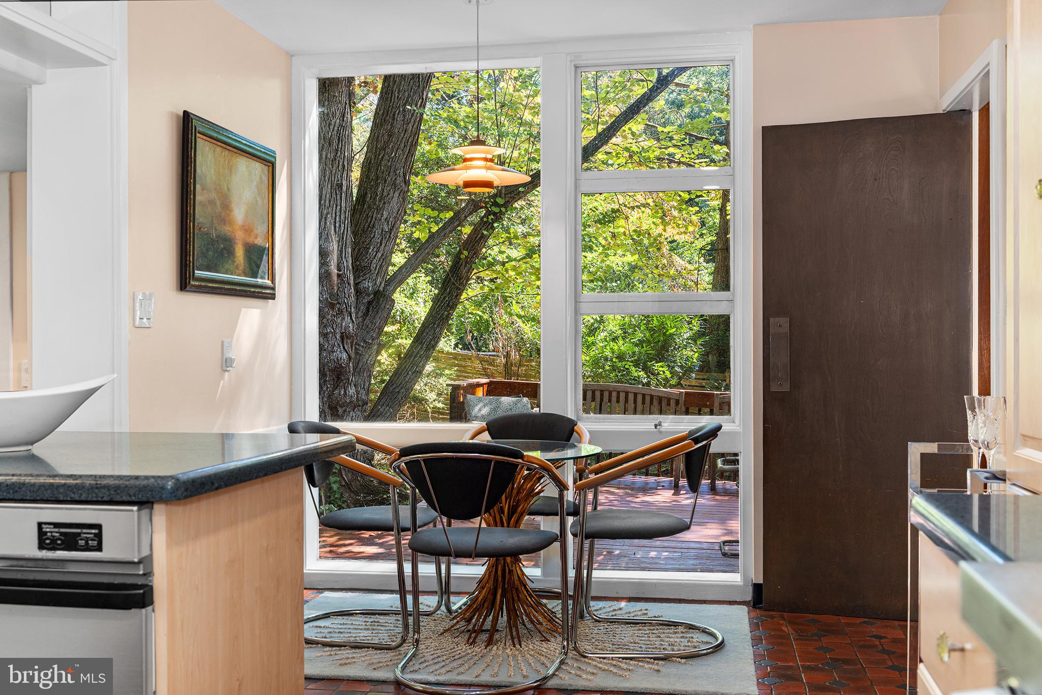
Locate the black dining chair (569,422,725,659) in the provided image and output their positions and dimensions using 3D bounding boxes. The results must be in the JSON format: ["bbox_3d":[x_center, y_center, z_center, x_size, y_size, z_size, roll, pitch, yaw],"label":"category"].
[{"bbox_3d":[0.466,0.678,4.057,0.575,0.803,0.575,0,0,7],"label":"black dining chair"}]

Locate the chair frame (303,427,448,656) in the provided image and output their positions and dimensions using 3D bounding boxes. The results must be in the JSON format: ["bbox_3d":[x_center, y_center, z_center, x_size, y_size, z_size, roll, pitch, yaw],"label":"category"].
[{"bbox_3d":[-0.602,0.680,4.214,0.580,0.800,0.575,0,0,10],"label":"chair frame"}]

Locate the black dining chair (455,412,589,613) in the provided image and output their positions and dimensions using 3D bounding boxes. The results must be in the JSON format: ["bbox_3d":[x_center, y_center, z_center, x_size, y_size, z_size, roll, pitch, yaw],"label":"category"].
[{"bbox_3d":[0.017,0.678,4.617,0.575,0.803,0.570,0,0,10],"label":"black dining chair"}]

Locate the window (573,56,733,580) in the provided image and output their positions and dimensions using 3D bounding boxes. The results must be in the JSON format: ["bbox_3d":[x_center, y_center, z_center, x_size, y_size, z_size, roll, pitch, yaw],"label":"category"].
[{"bbox_3d":[0.585,-0.133,4.851,0.711,2.246,0.080,0,0,10],"label":"window"}]

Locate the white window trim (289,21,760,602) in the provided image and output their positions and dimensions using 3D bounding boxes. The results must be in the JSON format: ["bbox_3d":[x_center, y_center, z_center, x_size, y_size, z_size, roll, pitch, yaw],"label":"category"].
[{"bbox_3d":[-0.018,-0.128,4.946,2.074,2.438,0.140,0,0,10],"label":"white window trim"}]

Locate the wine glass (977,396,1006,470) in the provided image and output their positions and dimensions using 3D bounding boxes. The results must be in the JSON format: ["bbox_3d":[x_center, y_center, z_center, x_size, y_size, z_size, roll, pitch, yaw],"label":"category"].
[{"bbox_3d":[0.989,0.206,2.315,0.062,0.209,0.062,0,0,10],"label":"wine glass"}]

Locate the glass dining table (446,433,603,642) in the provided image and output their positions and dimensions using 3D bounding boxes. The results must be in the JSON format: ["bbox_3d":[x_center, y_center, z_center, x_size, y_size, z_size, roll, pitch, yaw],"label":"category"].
[{"bbox_3d":[-0.070,0.733,4.196,0.820,0.697,0.820,0,0,10],"label":"glass dining table"}]

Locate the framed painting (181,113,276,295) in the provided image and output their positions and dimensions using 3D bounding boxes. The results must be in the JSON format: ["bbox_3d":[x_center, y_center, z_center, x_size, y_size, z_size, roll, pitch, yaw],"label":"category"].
[{"bbox_3d":[-1.145,-0.531,4.389,0.045,0.653,0.768,0,0,10],"label":"framed painting"}]

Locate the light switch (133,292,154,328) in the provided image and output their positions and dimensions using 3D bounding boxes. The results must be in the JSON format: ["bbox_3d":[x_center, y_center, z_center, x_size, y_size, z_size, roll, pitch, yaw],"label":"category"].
[{"bbox_3d":[-1.275,-0.128,3.736,0.013,0.116,0.120,0,0,10],"label":"light switch"}]

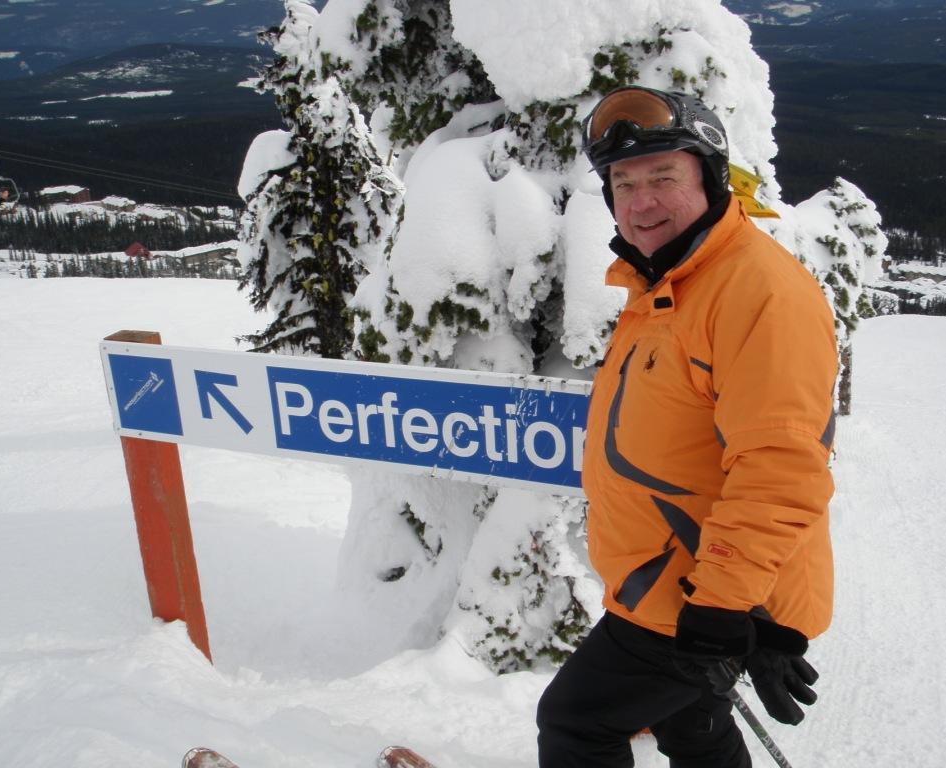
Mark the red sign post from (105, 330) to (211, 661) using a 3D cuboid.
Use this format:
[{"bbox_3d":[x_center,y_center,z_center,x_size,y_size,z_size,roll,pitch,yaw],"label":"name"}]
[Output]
[{"bbox_3d":[-0.963,0.374,3.462,0.131,1.085,0.091,5,21,25],"label":"red sign post"}]

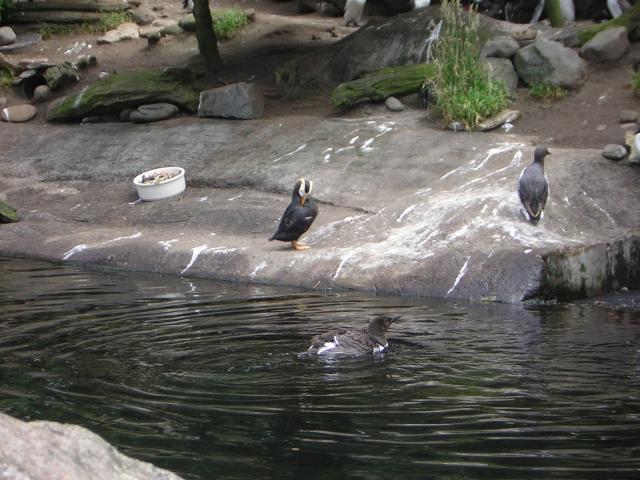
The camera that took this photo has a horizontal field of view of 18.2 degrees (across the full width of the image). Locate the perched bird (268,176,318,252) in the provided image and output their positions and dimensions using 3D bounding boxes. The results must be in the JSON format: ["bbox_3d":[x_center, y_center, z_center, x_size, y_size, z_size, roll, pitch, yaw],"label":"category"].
[{"bbox_3d":[-0.122,-0.117,9.200,0.220,0.315,0.160,3,10,18],"label":"perched bird"}]

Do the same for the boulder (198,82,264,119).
[{"bbox_3d":[-0.501,-0.789,11.300,0.330,0.190,0.240,4,12,18],"label":"boulder"}]

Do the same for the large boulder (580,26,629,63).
[{"bbox_3d":[1.724,-1.182,12.100,0.280,0.200,0.230,3,11,15],"label":"large boulder"}]

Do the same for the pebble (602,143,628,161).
[{"bbox_3d":[1.539,-0.461,10.400,0.130,0.085,0.100,0,10,0],"label":"pebble"}]

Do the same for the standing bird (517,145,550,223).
[{"bbox_3d":[0.974,-0.257,9.070,0.145,0.350,0.200,2,11,10],"label":"standing bird"}]

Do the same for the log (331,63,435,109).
[{"bbox_3d":[0.386,-0.871,11.250,0.660,0.155,0.180,-12,14,-20],"label":"log"}]

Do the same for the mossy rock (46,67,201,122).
[{"bbox_3d":[-1.196,-0.885,12.150,0.920,0.280,0.420,-2,10,-10],"label":"mossy rock"}]

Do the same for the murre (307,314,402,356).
[{"bbox_3d":[0.124,0.372,7.650,0.370,0.180,0.150,0,11,-2],"label":"murre"}]

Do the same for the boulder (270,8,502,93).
[{"bbox_3d":[0.480,-1.285,13.400,1.500,0.500,0.900,0,10,0],"label":"boulder"}]

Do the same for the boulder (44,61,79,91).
[{"bbox_3d":[-1.657,-1.054,12.800,0.210,0.170,0.190,0,10,0],"label":"boulder"}]

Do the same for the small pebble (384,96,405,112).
[{"bbox_3d":[0.412,-0.750,11.050,0.105,0.070,0.085,0,11,0],"label":"small pebble"}]

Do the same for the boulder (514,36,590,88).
[{"bbox_3d":[1.496,-1.147,12.900,0.460,0.310,0.380,-2,10,-10],"label":"boulder"}]

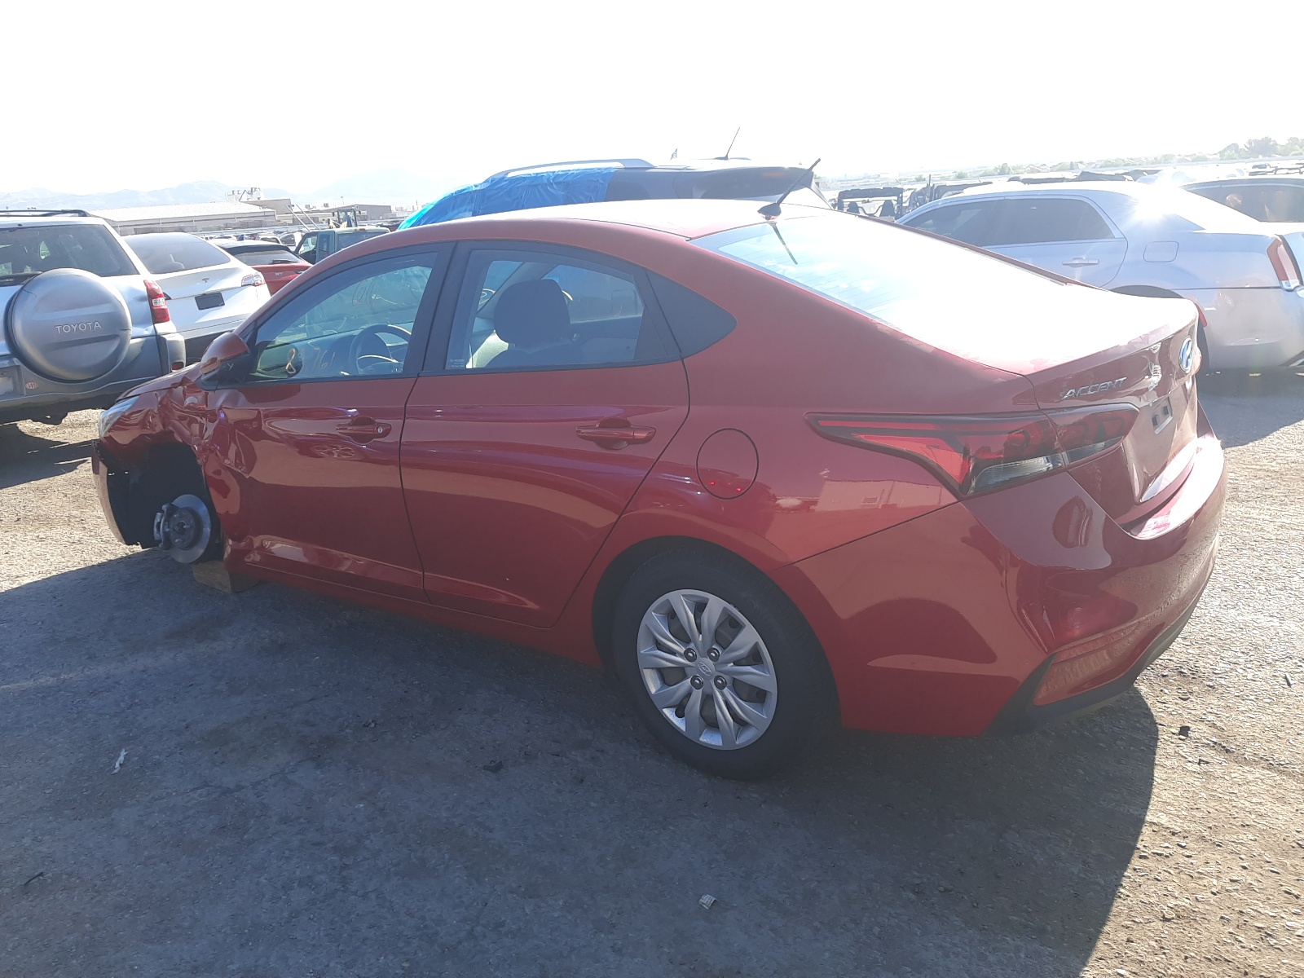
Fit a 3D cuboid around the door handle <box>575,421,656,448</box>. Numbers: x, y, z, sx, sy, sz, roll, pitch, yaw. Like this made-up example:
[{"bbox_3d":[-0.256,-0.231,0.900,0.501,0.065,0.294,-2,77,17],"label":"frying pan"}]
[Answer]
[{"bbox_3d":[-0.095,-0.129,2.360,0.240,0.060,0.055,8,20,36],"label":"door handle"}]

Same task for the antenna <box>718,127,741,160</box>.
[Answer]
[{"bbox_3d":[0.599,-2.668,7.577,0.200,0.270,0.060,8,20,34],"label":"antenna"}]

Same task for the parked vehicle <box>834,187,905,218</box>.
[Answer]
[{"bbox_3d":[4.495,-5.196,20.149,1.600,1.900,3.100,0,17,13],"label":"parked vehicle"}]

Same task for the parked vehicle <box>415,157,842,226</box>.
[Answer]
[{"bbox_3d":[-0.807,-1.955,8.832,4.600,1.700,1.840,8,20,34],"label":"parked vehicle"}]

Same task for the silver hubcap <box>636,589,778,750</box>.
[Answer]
[{"bbox_3d":[0.170,0.439,2.468,0.410,0.410,0.150,8,20,36],"label":"silver hubcap"}]

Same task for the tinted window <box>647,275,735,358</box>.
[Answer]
[{"bbox_3d":[0.085,-0.422,2.362,0.290,0.215,0.045,5,-6,30],"label":"tinted window"}]

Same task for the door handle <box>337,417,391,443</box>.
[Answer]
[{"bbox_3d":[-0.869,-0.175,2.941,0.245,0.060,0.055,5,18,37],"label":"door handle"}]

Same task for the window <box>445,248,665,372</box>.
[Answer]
[{"bbox_3d":[-0.259,-0.482,2.614,0.790,0.370,0.060,8,-5,36],"label":"window"}]

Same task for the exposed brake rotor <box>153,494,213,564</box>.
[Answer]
[{"bbox_3d":[-1.902,0.167,3.988,0.285,0.280,0.080,3,17,25],"label":"exposed brake rotor"}]

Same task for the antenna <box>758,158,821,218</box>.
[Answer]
[{"bbox_3d":[0.394,-0.867,2.845,0.210,0.155,0.055,8,20,36],"label":"antenna"}]

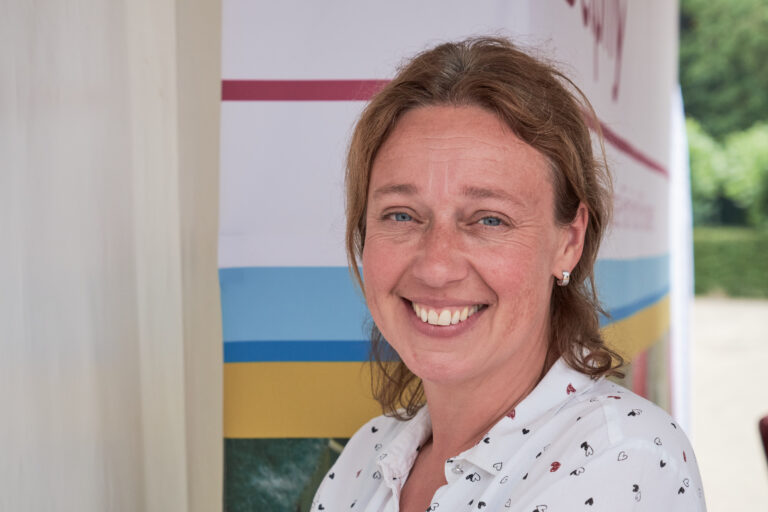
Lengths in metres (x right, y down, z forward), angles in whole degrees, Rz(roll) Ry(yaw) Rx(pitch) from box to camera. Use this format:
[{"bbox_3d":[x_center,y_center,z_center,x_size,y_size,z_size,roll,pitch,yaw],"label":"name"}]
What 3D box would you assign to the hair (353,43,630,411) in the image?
[{"bbox_3d":[0.073,-0.021,1.340,0.200,0.280,0.210,2,2,18],"label":"hair"}]

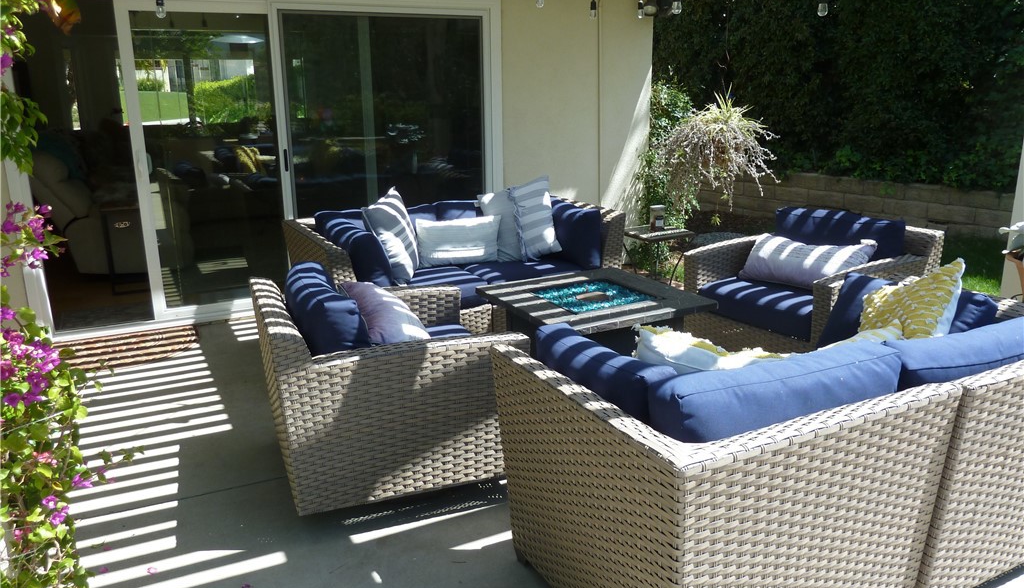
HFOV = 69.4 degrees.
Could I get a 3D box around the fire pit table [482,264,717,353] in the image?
[{"bbox_3d":[0.345,0.288,3.239,0.745,0.590,0.745,-8,17,-26],"label":"fire pit table"}]

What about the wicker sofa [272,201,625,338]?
[{"bbox_3d":[-0.316,-0.148,4.592,1.908,0.760,0.954,-9,17,-28],"label":"wicker sofa"}]

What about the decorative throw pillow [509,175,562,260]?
[{"bbox_3d":[0.161,-0.480,4.701,0.140,0.450,0.410,-8,8,36],"label":"decorative throw pillow"}]

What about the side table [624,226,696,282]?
[{"bbox_3d":[1.036,-0.211,5.307,0.430,0.470,0.360,-9,17,-28],"label":"side table"}]

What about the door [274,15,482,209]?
[{"bbox_3d":[-0.840,-1.020,5.419,1.480,1.940,0.070,-9,17,-27],"label":"door"}]

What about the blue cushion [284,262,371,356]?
[{"bbox_3d":[-0.682,0.125,2.811,0.200,0.410,0.580,-22,21,-16],"label":"blue cushion"}]

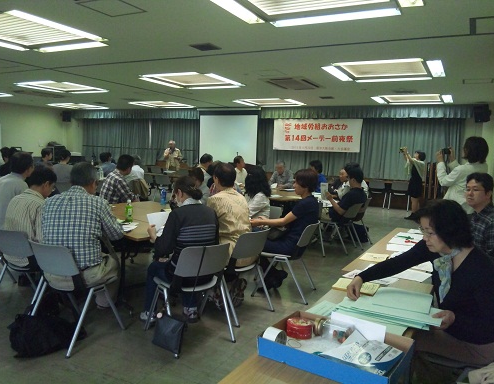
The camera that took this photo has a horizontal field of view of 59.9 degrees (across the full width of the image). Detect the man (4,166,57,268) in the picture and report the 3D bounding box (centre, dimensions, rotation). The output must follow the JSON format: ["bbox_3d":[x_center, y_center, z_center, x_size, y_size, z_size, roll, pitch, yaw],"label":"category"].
[{"bbox_3d":[-1.600,0.384,3.440,0.500,1.200,0.750,7,7,40],"label":"man"}]

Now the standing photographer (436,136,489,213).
[{"bbox_3d":[2.120,0.262,4.280,0.500,1.620,0.580,-2,7,-43],"label":"standing photographer"}]

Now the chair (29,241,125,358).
[{"bbox_3d":[-1.292,0.706,3.222,0.500,0.770,0.560,5,6,26],"label":"chair"}]

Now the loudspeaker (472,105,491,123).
[{"bbox_3d":[5.149,-1.713,9.385,0.260,0.390,0.300,-9,8,-10],"label":"loudspeaker"}]

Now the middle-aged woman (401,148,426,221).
[{"bbox_3d":[3.873,-0.210,9.994,0.570,1.660,0.440,3,6,7],"label":"middle-aged woman"}]

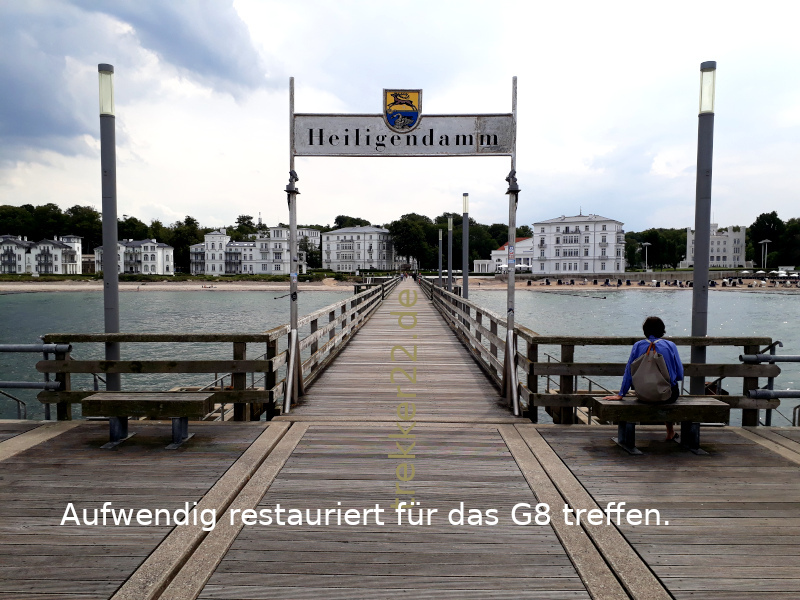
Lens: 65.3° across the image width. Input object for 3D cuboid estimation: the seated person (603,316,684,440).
[{"bbox_3d":[2.338,0.788,6.100,0.750,1.260,0.700,0,3,1],"label":"seated person"}]

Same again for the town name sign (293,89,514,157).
[{"bbox_3d":[0.044,-2.210,7.790,2.770,0.840,0.070,0,3,1],"label":"town name sign"}]

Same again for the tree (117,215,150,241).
[{"bbox_3d":[-101.309,-21.400,237.271,13.000,22.100,13.000,0,3,0],"label":"tree"}]

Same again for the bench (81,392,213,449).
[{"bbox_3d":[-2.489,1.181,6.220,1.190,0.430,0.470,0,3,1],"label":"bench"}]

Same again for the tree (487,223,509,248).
[{"bbox_3d":[43.431,-22.913,274.240,11.500,21.800,11.500,0,3,0],"label":"tree"}]

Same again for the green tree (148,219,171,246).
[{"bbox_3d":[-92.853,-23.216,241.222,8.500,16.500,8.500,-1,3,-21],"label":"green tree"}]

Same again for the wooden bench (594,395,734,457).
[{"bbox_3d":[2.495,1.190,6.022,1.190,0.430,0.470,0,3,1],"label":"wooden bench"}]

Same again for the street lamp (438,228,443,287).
[{"bbox_3d":[2.314,-1.932,35.349,0.170,4.120,0.170,0,3,1],"label":"street lamp"}]

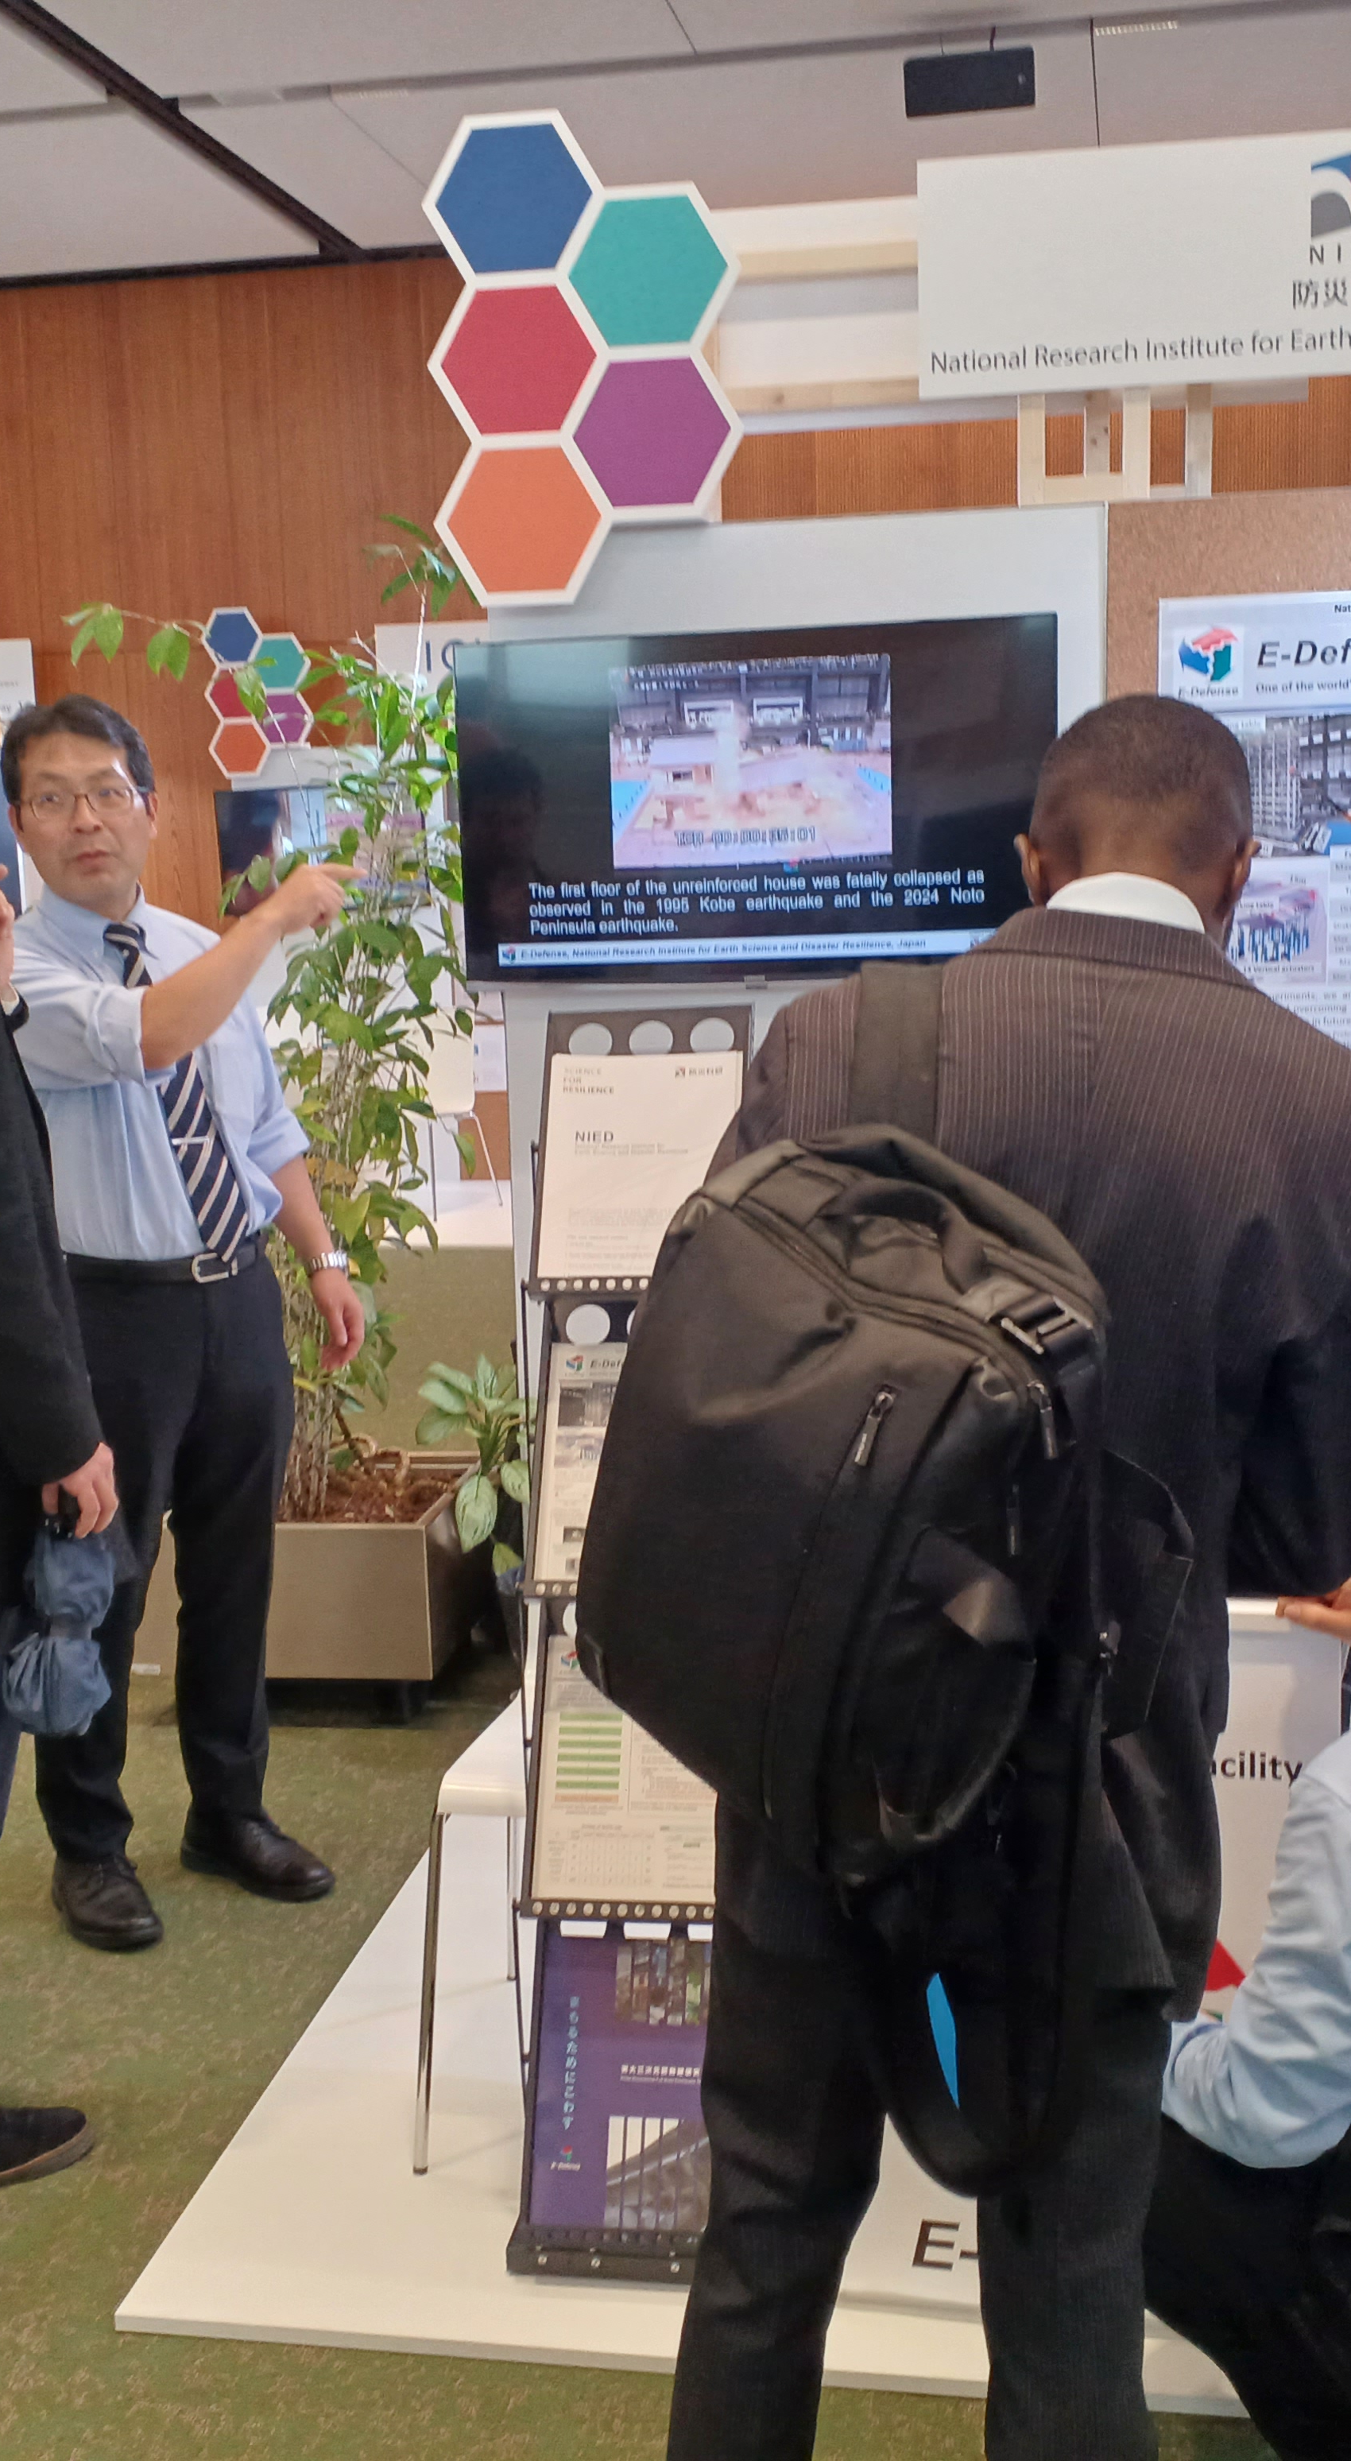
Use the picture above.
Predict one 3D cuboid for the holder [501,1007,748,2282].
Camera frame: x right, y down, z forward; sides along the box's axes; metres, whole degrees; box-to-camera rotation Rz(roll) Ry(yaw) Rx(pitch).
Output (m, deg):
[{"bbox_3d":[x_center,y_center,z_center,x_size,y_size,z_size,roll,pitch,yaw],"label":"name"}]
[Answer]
[{"bbox_3d":[-0.038,0.427,2.755,0.260,1.300,0.380,0,9,13],"label":"holder"}]

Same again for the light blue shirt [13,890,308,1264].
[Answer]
[{"bbox_3d":[-0.729,-0.214,3.534,0.450,0.530,0.330,-9,11,-37],"label":"light blue shirt"}]

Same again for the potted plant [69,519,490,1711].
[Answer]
[{"bbox_3d":[-0.654,-0.199,4.619,0.720,2.040,0.620,0,9,10],"label":"potted plant"}]

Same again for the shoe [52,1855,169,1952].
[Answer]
[{"bbox_3d":[-0.829,0.928,3.701,0.115,0.110,0.290,-5,10,-23],"label":"shoe"}]

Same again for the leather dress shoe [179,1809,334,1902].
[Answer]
[{"bbox_3d":[-0.619,0.904,3.811,0.285,0.110,0.110,4,11,35],"label":"leather dress shoe"}]

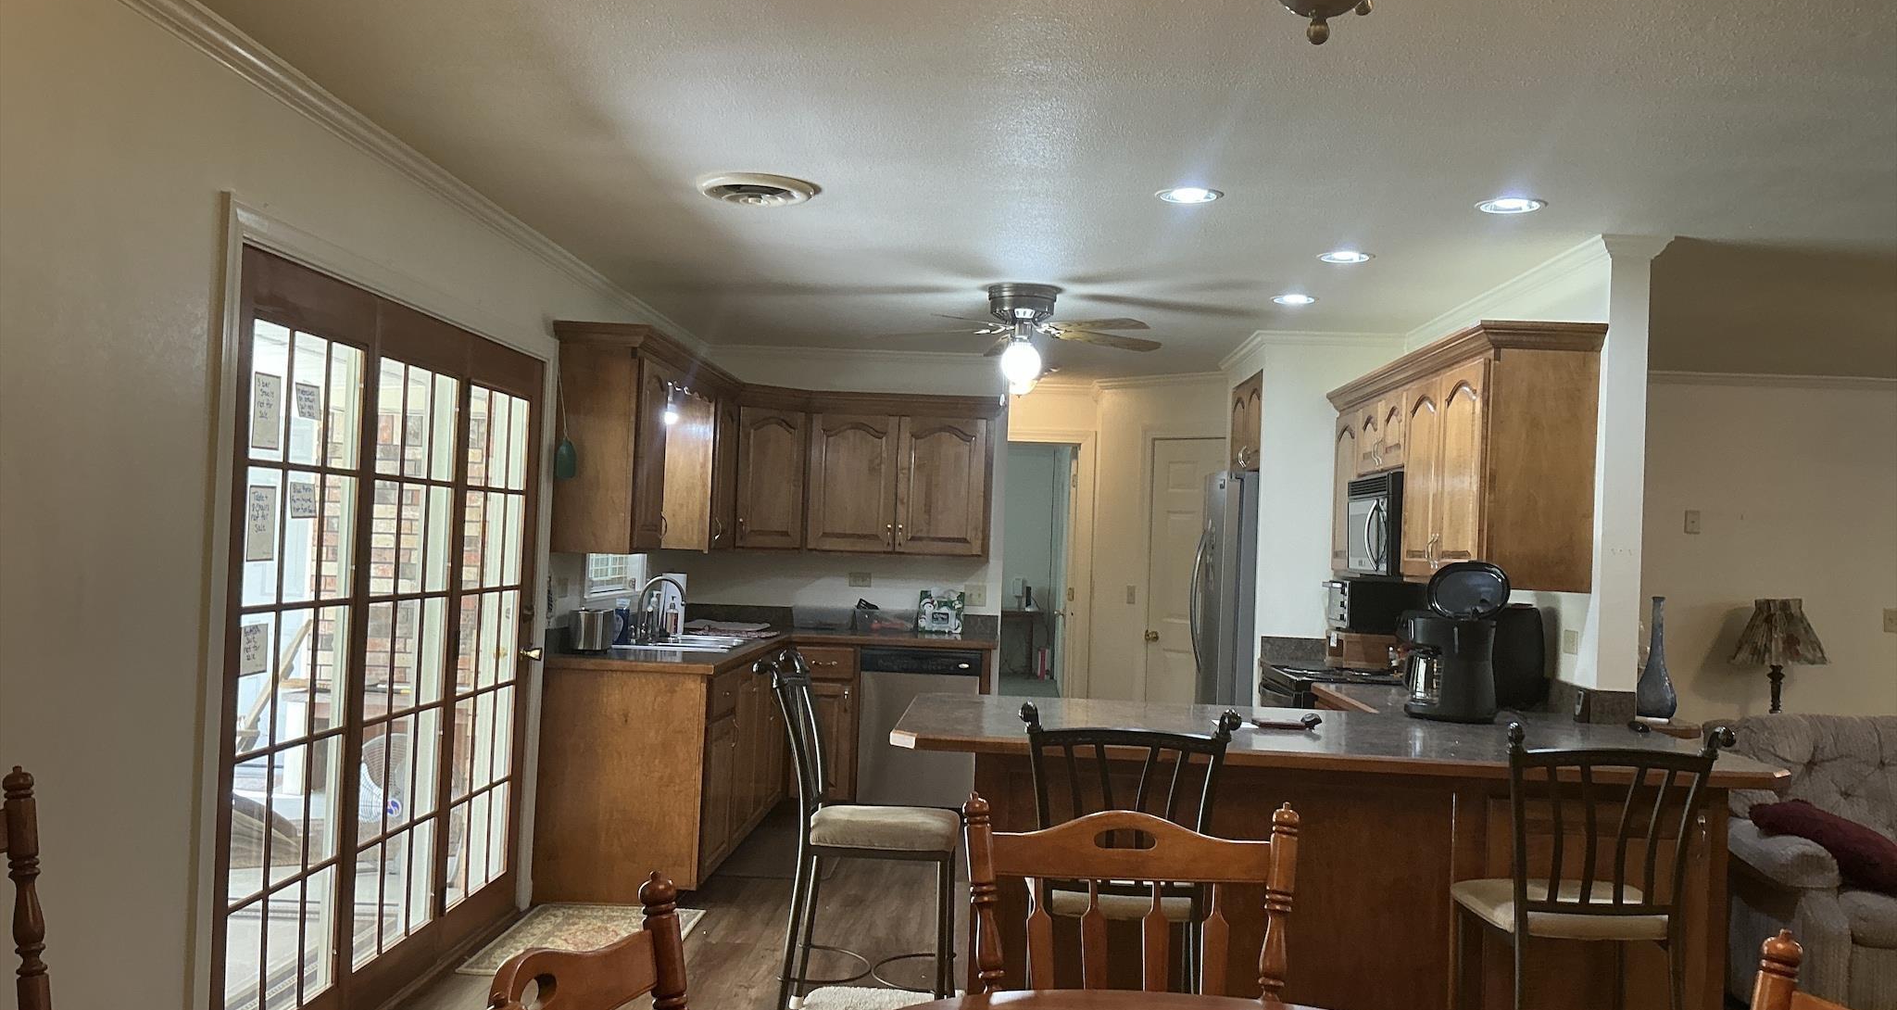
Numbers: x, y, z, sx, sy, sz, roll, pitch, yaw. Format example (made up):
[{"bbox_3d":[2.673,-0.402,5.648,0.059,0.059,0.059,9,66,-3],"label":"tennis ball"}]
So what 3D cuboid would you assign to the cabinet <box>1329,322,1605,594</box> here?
[{"bbox_3d":[1.899,-0.117,5.972,0.390,0.850,2.340,2,-1,2],"label":"cabinet"}]

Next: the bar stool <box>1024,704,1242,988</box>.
[{"bbox_3d":[0.396,0.982,3.655,0.480,1.060,0.570,2,-1,2],"label":"bar stool"}]

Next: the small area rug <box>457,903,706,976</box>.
[{"bbox_3d":[-1.227,1.489,5.281,0.615,0.012,0.915,2,-1,2],"label":"small area rug"}]

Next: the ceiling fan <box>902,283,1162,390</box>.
[{"bbox_3d":[0.292,-0.664,6.141,1.220,0.400,1.220,2,-1,2],"label":"ceiling fan"}]

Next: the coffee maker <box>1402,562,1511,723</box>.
[{"bbox_3d":[1.601,0.422,4.787,0.310,0.490,0.220,2,-1,19],"label":"coffee maker"}]

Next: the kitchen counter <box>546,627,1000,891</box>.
[{"bbox_3d":[-0.657,1.120,7.131,1.725,0.920,2.490,2,-1,2],"label":"kitchen counter"}]

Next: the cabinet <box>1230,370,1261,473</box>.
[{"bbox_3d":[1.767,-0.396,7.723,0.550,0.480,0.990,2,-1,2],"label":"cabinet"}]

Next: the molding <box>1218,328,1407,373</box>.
[{"bbox_3d":[1.831,-0.738,7.841,0.710,0.085,1.470,2,-1,2],"label":"molding"}]

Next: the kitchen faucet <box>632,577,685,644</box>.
[{"bbox_3d":[-1.284,0.465,6.880,0.220,0.290,0.200,2,-1,2],"label":"kitchen faucet"}]

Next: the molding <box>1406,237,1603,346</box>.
[{"bbox_3d":[2.098,-0.766,5.912,0.060,0.075,2.300,2,-1,2],"label":"molding"}]

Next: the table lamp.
[{"bbox_3d":[3.831,0.792,7.088,0.460,0.700,0.460,2,-1,2],"label":"table lamp"}]

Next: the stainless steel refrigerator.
[{"bbox_3d":[1.666,0.765,7.749,0.840,1.780,0.900,2,-1,2],"label":"stainless steel refrigerator"}]

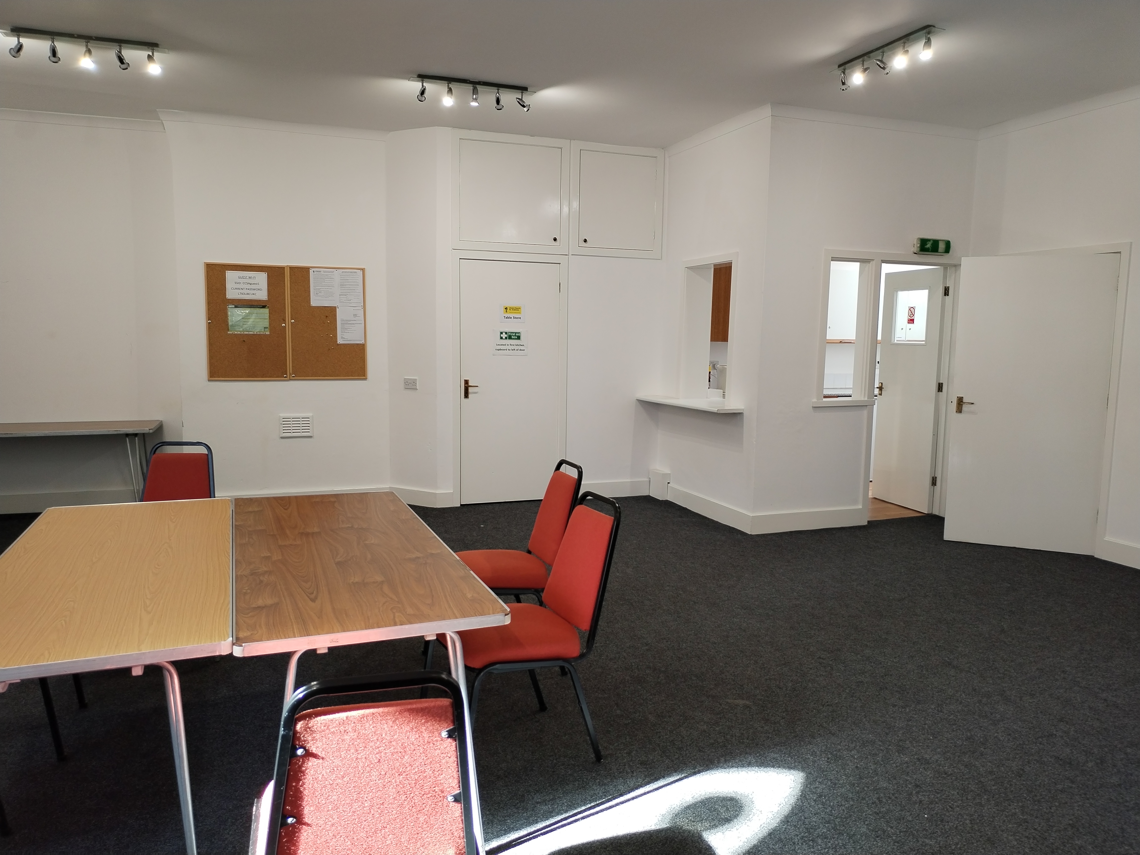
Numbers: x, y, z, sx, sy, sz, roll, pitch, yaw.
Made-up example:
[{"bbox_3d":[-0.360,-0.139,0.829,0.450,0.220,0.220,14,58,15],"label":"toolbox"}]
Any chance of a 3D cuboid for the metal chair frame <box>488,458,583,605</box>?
[{"bbox_3d":[-0.268,0.602,3.757,0.600,0.885,0.450,-2,7,-23],"label":"metal chair frame"}]

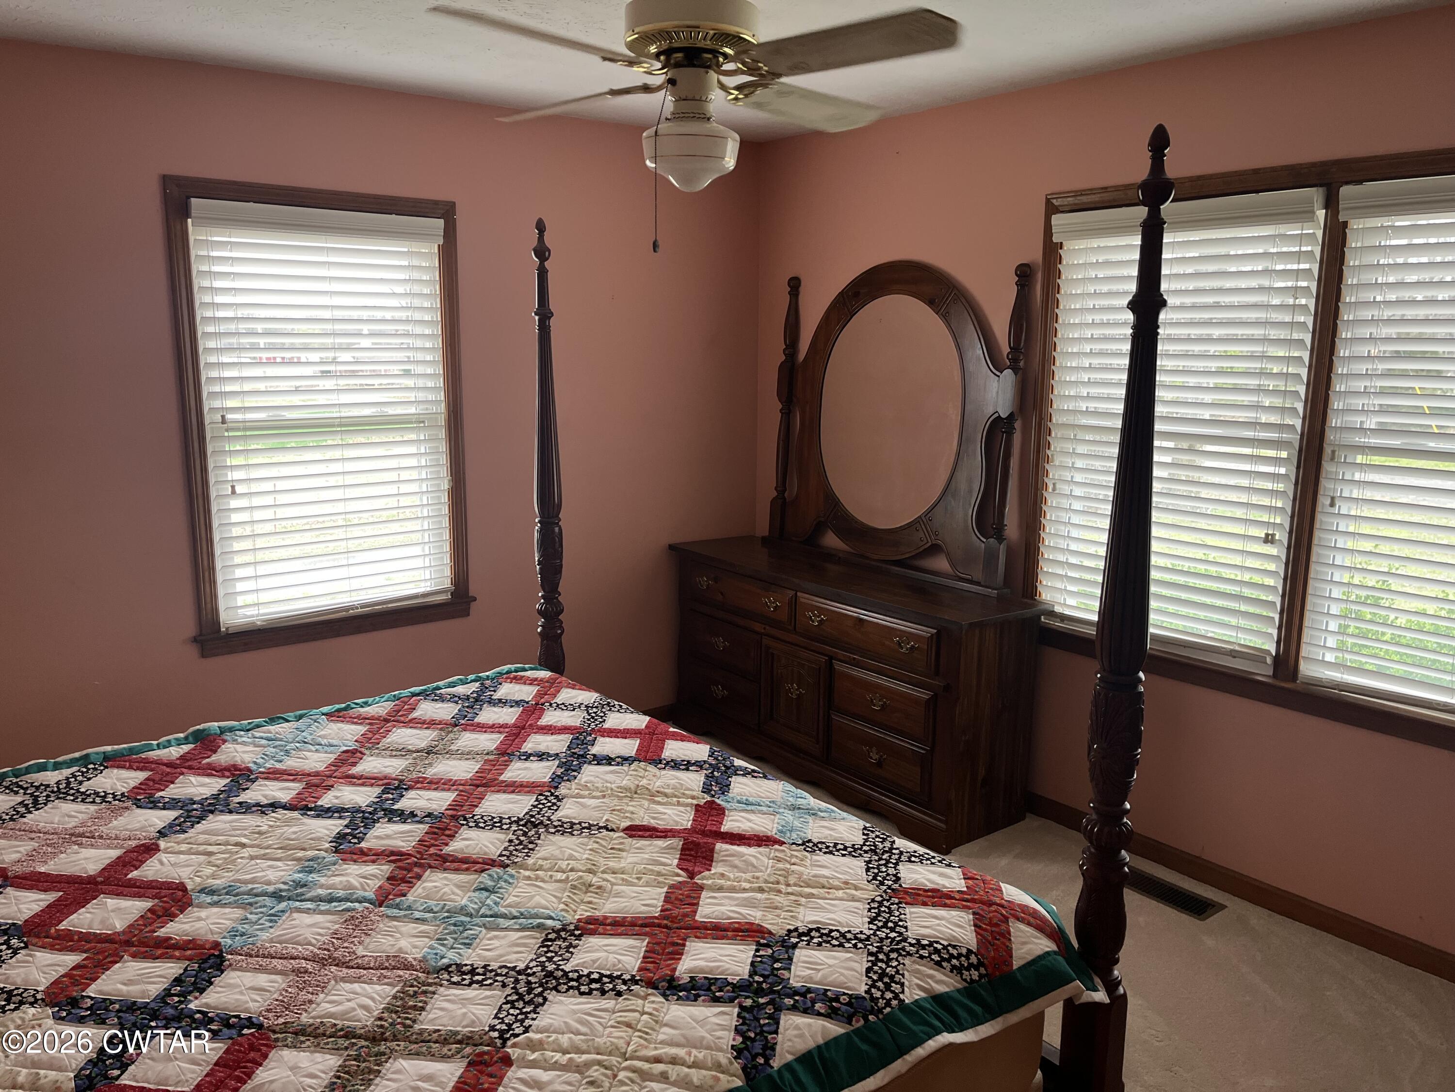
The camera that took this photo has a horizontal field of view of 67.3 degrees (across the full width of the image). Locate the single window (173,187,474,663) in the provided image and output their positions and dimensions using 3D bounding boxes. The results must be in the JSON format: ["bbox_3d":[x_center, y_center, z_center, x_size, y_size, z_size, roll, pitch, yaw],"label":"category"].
[{"bbox_3d":[-1.300,-0.410,3.601,0.945,1.463,0.060,-8,14,-38],"label":"single window"}]

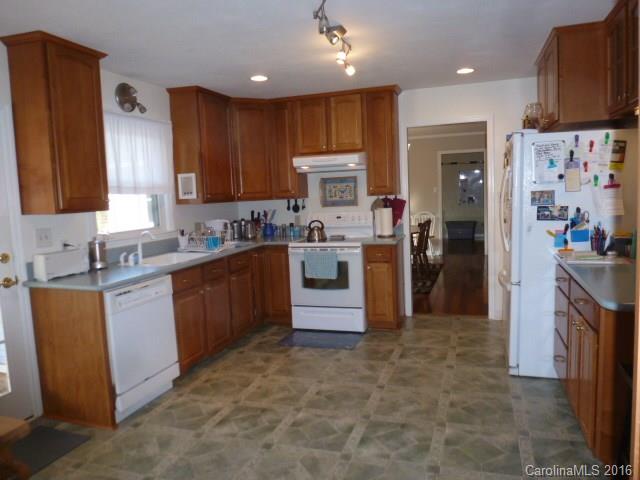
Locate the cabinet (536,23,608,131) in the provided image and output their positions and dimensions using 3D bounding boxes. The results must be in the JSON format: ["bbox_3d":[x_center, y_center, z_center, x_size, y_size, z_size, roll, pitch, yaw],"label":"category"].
[{"bbox_3d":[2.018,-1.133,3.254,0.600,0.600,0.880,0,7,19],"label":"cabinet"}]

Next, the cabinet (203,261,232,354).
[{"bbox_3d":[-1.171,0.581,4.024,0.600,0.800,0.400,0,7,19],"label":"cabinet"}]

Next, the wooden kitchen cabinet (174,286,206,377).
[{"bbox_3d":[-1.273,0.699,3.572,0.590,0.597,0.385,-1,6,19],"label":"wooden kitchen cabinet"}]

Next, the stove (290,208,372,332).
[{"bbox_3d":[0.156,0.313,4.659,0.755,1.170,0.650,0,7,19],"label":"stove"}]

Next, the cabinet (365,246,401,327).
[{"bbox_3d":[0.679,0.465,4.580,0.294,0.876,0.610,0,7,19],"label":"cabinet"}]

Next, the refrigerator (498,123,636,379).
[{"bbox_3d":[1.854,0.096,3.482,0.850,1.775,0.855,0,7,19],"label":"refrigerator"}]

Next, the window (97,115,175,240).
[{"bbox_3d":[-1.572,-0.547,3.762,0.100,1.015,0.970,-1,6,19],"label":"window"}]

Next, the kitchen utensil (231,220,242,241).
[{"bbox_3d":[-0.940,-0.110,4.970,0.110,0.213,0.110,0,7,19],"label":"kitchen utensil"}]

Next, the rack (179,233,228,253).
[{"bbox_3d":[-1.083,0.031,4.186,0.430,0.140,0.360,0,7,19],"label":"rack"}]

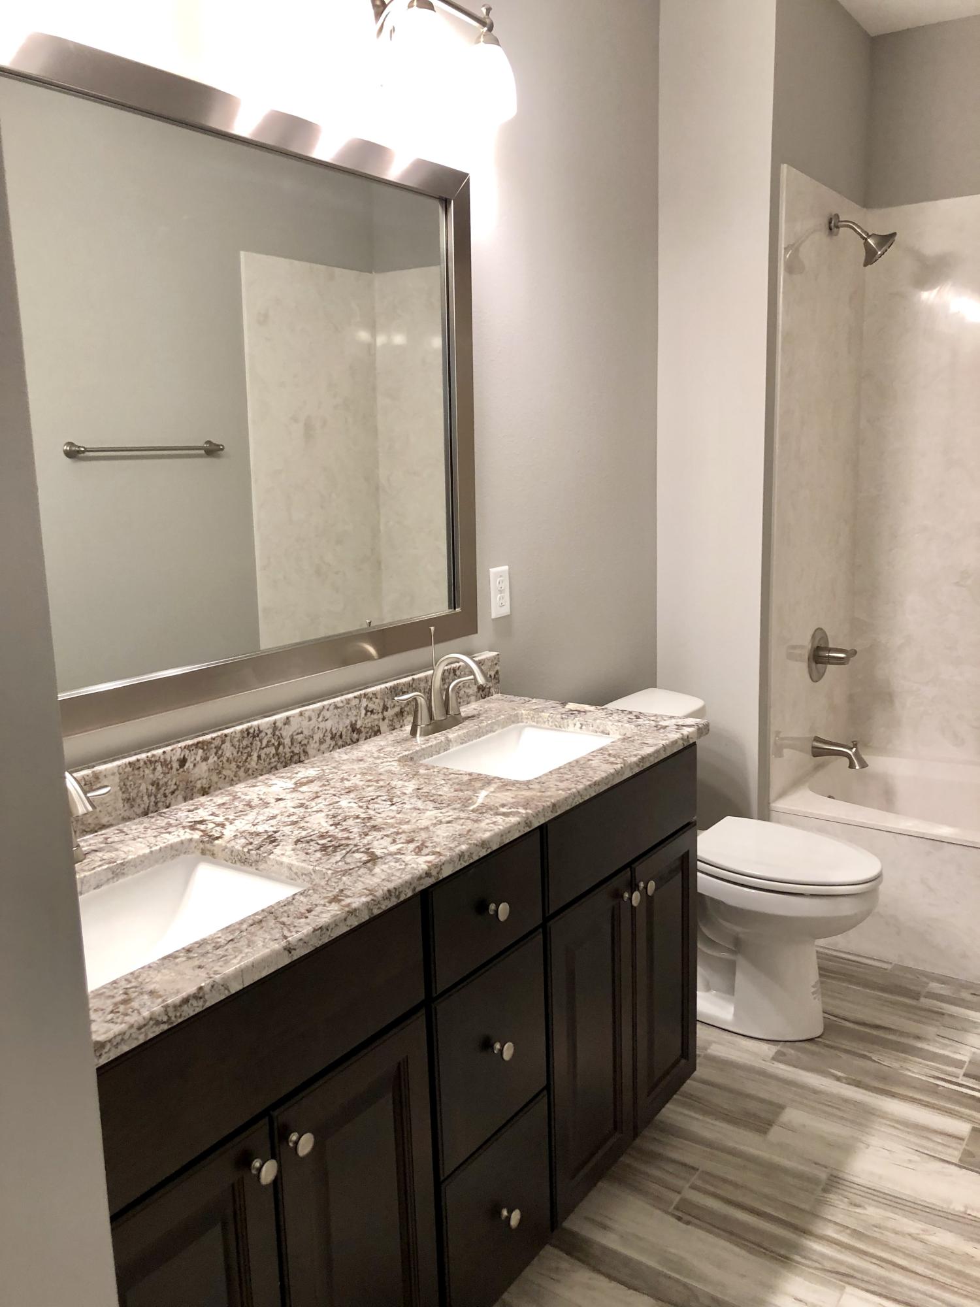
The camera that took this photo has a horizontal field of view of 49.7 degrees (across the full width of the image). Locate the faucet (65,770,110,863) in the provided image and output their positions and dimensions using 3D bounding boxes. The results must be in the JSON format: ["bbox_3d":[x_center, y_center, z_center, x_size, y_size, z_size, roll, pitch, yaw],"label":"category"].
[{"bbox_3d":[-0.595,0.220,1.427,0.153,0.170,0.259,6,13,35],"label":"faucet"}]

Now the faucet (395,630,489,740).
[{"bbox_3d":[-0.073,0.053,2.146,0.153,0.206,0.259,6,13,35],"label":"faucet"}]

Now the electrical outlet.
[{"bbox_3d":[0.025,-0.141,2.468,0.008,0.115,0.070,6,13,35],"label":"electrical outlet"}]

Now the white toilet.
[{"bbox_3d":[0.633,0.549,2.742,0.746,0.758,0.461,6,13,35],"label":"white toilet"}]

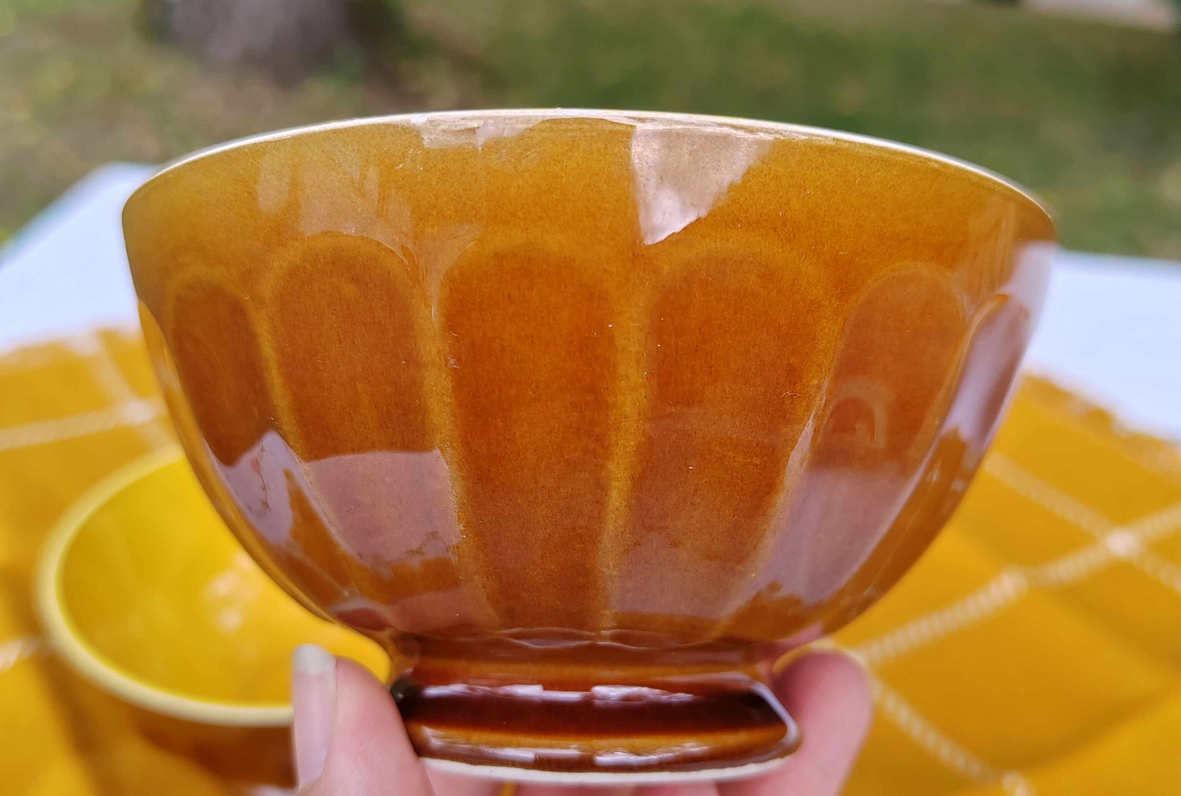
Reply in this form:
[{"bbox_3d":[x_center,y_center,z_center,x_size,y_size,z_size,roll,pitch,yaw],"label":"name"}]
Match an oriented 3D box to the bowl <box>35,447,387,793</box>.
[{"bbox_3d":[-0.096,0.081,0.387,0.137,0.081,0.137,6,31,-4],"label":"bowl"}]

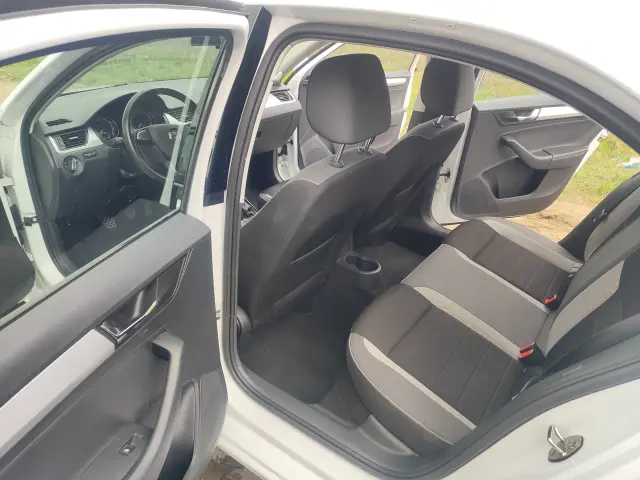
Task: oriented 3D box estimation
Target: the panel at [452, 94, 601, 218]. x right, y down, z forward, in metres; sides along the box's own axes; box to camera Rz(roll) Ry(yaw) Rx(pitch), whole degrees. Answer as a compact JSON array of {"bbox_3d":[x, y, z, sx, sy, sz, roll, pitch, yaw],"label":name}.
[{"bbox_3d":[1.146,-0.429,2.399,0.870,0.665,0.100,-6,30,-18],"label":"panel"}]

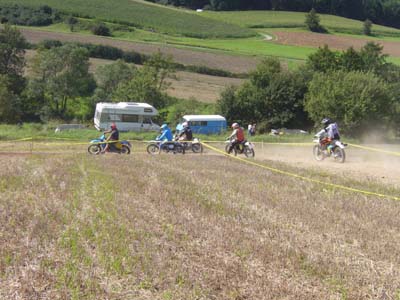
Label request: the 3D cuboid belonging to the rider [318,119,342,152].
[{"bbox_3d":[5.149,-0.556,23.100,0.660,1.380,0.780,-2,3,-28],"label":"rider"}]

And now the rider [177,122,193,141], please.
[{"bbox_3d":[-0.842,-0.778,31.000,0.850,1.400,0.600,1,3,12],"label":"rider"}]

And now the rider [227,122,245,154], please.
[{"bbox_3d":[1.687,-0.529,27.300,0.620,1.450,0.780,-3,4,-42],"label":"rider"}]

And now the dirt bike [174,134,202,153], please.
[{"bbox_3d":[-0.832,-0.349,31.000,2.080,1.100,0.800,1,3,10],"label":"dirt bike"}]

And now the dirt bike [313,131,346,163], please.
[{"bbox_3d":[5.177,-0.060,23.100,0.800,1.130,2.080,-1,3,-24],"label":"dirt bike"}]

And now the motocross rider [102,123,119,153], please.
[{"bbox_3d":[-4.477,-0.597,29.000,0.850,1.500,0.600,0,3,0],"label":"motocross rider"}]

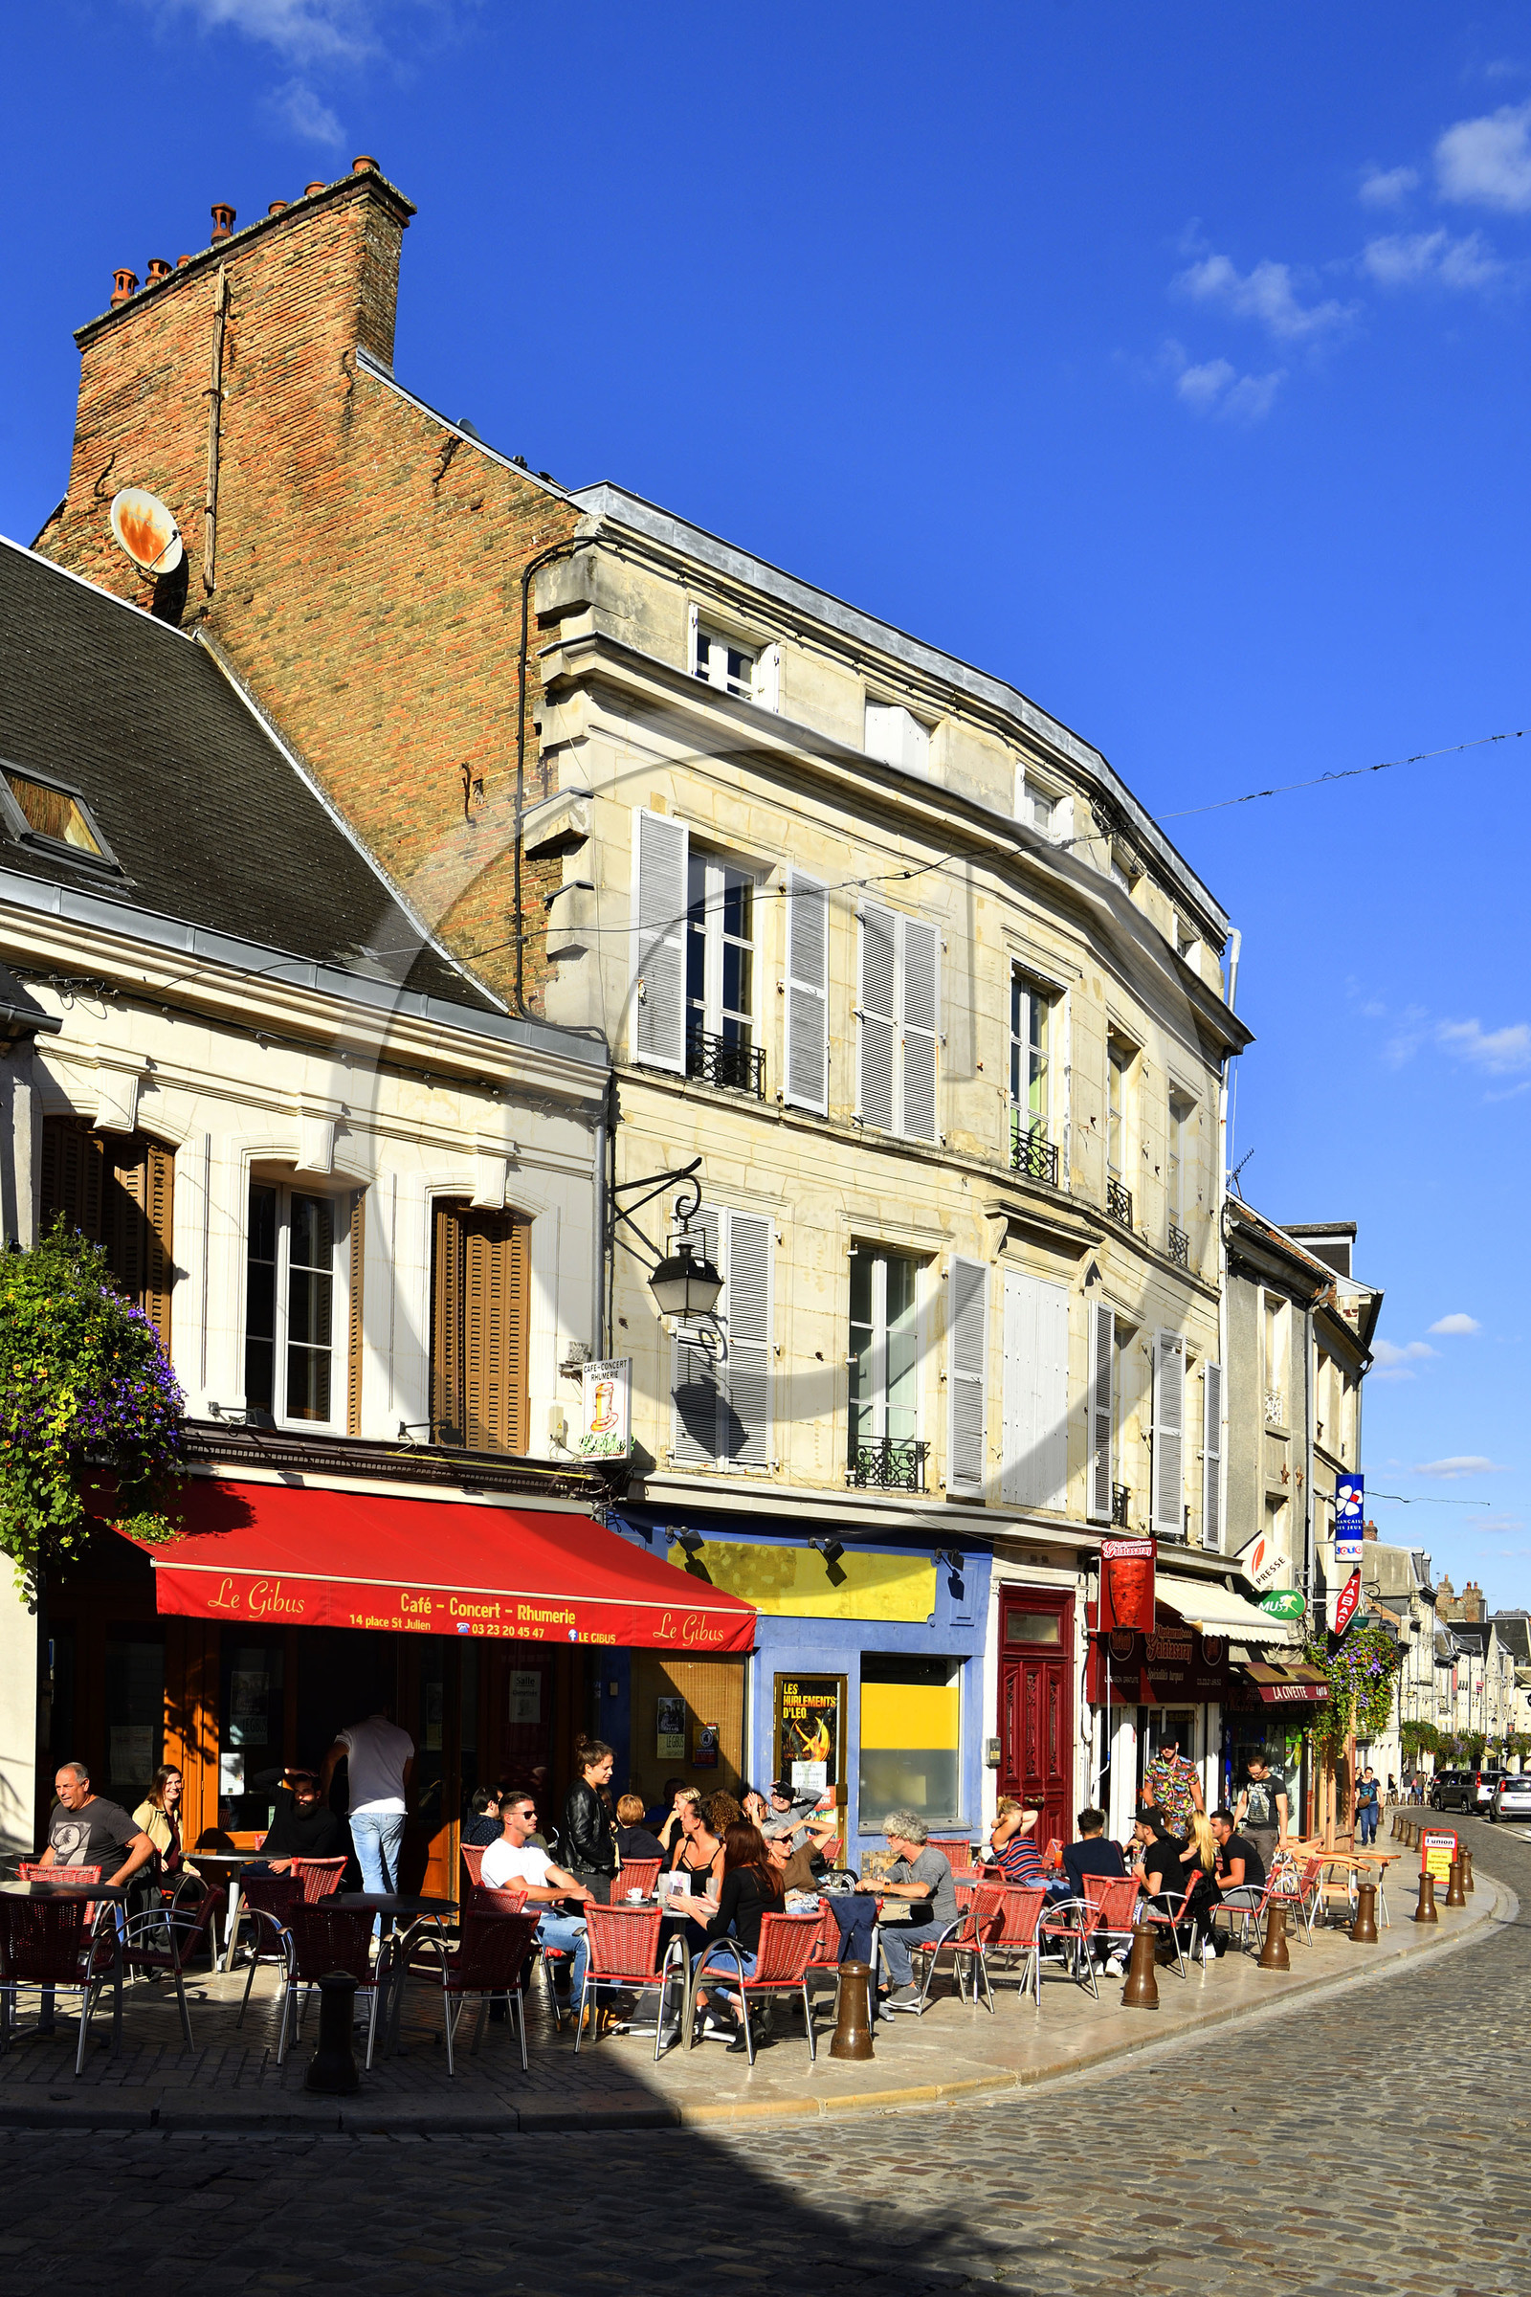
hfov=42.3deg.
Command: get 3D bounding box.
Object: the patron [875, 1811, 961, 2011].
[{"bbox_3d":[0.949,4.917,12.750,0.820,1.270,0.520,-4,-10,28],"label":"patron"}]

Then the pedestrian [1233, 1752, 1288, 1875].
[{"bbox_3d":[5.034,7.008,19.853,0.560,1.740,0.360,-5,-17,19],"label":"pedestrian"}]

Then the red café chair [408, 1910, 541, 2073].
[{"bbox_3d":[-1.483,4.195,9.936,0.560,0.760,0.600,11,-19,-31],"label":"red café chair"}]

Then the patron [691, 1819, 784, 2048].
[{"bbox_3d":[-0.170,4.378,11.016,0.480,1.240,0.750,8,-12,-40],"label":"patron"}]

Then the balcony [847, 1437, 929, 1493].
[{"bbox_3d":[1.190,3.079,19.200,1.000,0.480,0.160,11,-17,-40],"label":"balcony"}]

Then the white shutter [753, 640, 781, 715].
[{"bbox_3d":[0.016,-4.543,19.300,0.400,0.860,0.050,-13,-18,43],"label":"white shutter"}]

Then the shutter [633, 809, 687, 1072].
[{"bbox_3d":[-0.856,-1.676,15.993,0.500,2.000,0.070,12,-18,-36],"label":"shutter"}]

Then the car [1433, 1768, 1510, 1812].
[{"bbox_3d":[29.310,26.642,82.000,1.800,1.680,4.450,1,-13,-4],"label":"car"}]

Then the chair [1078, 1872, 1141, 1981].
[{"bbox_3d":[2.595,5.858,14.892,0.560,0.800,0.570,-2,-10,19],"label":"chair"}]

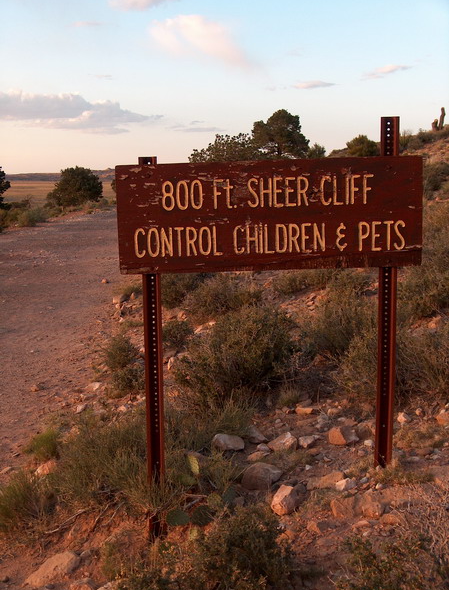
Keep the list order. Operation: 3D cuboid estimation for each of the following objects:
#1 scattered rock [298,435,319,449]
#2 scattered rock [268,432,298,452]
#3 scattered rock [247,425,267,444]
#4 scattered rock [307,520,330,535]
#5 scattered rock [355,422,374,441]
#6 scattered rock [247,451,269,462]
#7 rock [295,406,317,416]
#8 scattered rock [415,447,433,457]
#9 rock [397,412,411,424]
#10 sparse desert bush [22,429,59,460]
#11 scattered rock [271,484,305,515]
[{"bbox_3d":[0.439,0.771,4.705,0.104,0.061,0.078,0,8,0],"label":"scattered rock"},{"bbox_3d":[0.316,0.784,4.820,0.155,0.085,0.120,0,9,4],"label":"scattered rock"},{"bbox_3d":[0.178,0.778,5.020,0.120,0.085,0.110,-1,9,2],"label":"scattered rock"},{"bbox_3d":[0.390,0.964,3.735,0.099,0.053,0.074,0,8,0],"label":"scattered rock"},{"bbox_3d":[0.723,0.705,4.650,0.110,0.080,0.100,0,9,9],"label":"scattered rock"},{"bbox_3d":[0.174,0.850,4.742,0.115,0.046,0.086,0,8,0],"label":"scattered rock"},{"bbox_3d":[0.469,0.669,5.220,0.125,0.047,0.085,0,9,5],"label":"rock"},{"bbox_3d":[0.928,0.735,4.201,0.083,0.037,0.063,0,8,0],"label":"scattered rock"},{"bbox_3d":[0.931,0.637,4.684,0.072,0.055,0.054,0,8,0],"label":"rock"},{"bbox_3d":[-1.040,0.850,5.120,0.210,0.170,0.200,-3,9,-12],"label":"sparse desert bush"},{"bbox_3d":[0.287,0.933,4.110,0.155,0.110,0.145,0,9,4],"label":"scattered rock"}]

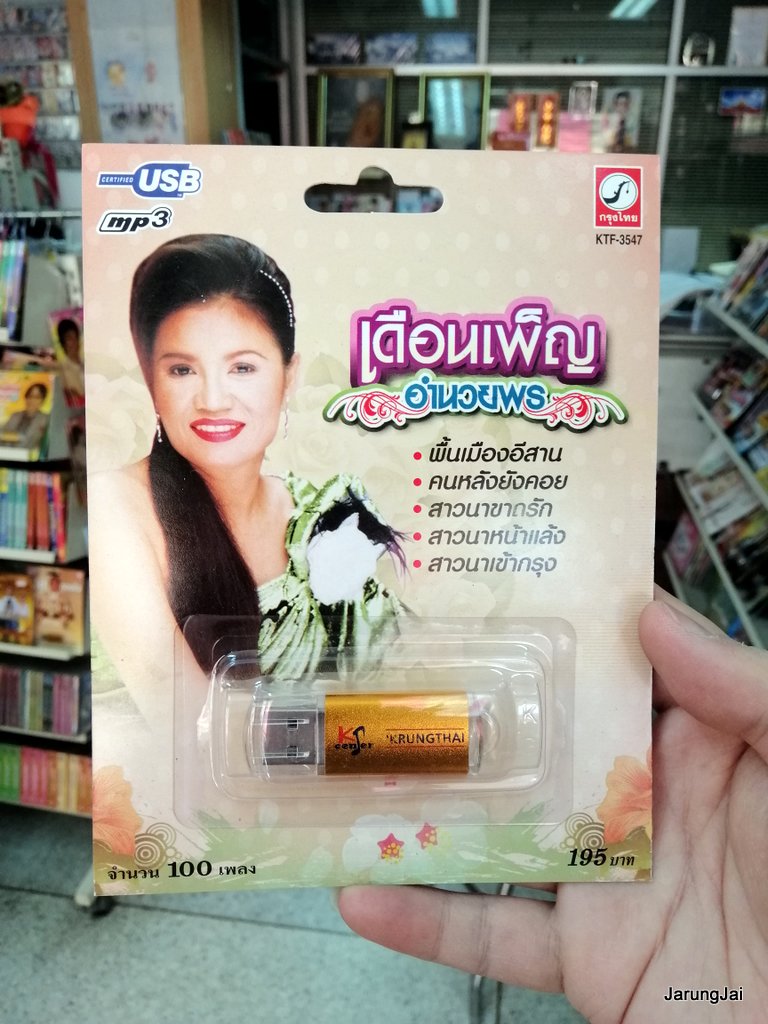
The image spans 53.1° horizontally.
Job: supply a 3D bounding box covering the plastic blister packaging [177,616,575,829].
[{"bbox_3d":[-0.001,0.049,0.172,0.092,0.050,0.013,0,2,-3],"label":"plastic blister packaging"}]

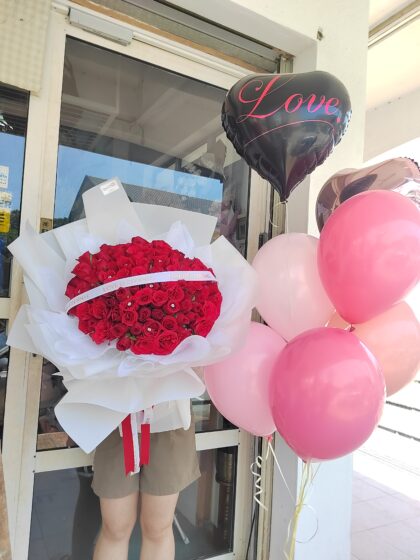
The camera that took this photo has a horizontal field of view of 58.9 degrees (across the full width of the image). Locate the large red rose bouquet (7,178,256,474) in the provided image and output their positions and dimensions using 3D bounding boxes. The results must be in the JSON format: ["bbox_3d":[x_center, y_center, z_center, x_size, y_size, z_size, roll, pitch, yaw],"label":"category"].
[{"bbox_3d":[-0.210,0.125,1.030,0.670,0.790,0.400,3,-2,-7],"label":"large red rose bouquet"}]

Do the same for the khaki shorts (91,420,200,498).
[{"bbox_3d":[-0.222,0.530,1.270,0.375,0.350,0.250,3,-2,-5],"label":"khaki shorts"}]

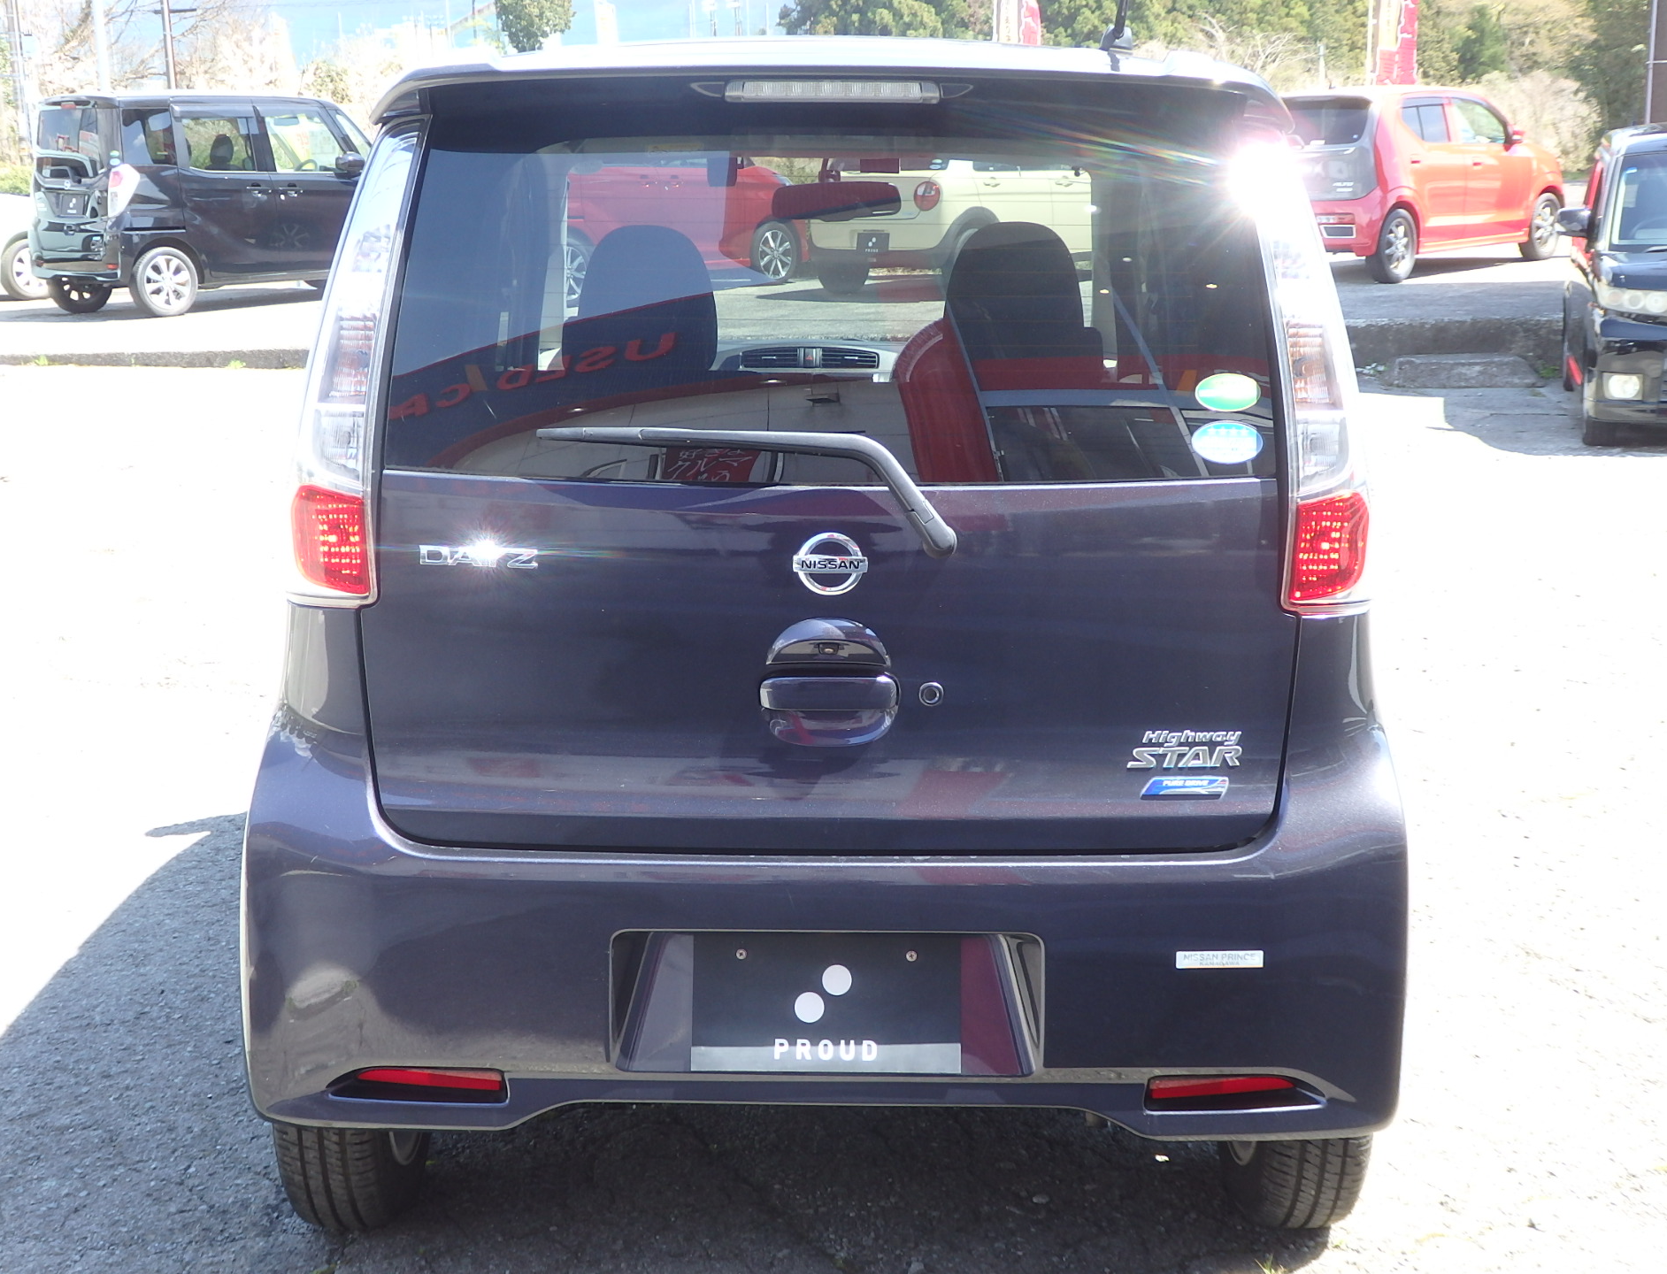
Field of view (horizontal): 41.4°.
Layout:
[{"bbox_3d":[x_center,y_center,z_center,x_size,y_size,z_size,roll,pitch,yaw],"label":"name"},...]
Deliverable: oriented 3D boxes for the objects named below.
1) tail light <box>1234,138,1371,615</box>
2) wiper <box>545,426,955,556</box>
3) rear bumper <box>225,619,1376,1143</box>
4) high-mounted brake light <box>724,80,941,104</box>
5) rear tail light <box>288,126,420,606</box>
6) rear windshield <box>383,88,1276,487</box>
[{"bbox_3d":[0.588,-0.325,2.730,0.195,0.570,0.230,0,12,-1],"label":"tail light"},{"bbox_3d":[-0.102,-0.170,2.607,0.500,0.155,0.070,0,12,-1],"label":"wiper"},{"bbox_3d":[-0.010,0.290,2.775,1.470,0.650,0.320,0,12,-1],"label":"rear bumper"},{"bbox_3d":[-0.001,-0.642,2.600,0.256,0.032,0.045,0,12,-1],"label":"high-mounted brake light"},{"bbox_3d":[-0.588,-0.334,2.715,0.195,0.570,0.230,0,12,-1],"label":"rear tail light"},{"bbox_3d":[-0.005,-0.416,2.640,1.080,0.480,0.110,0,0,-1],"label":"rear windshield"}]

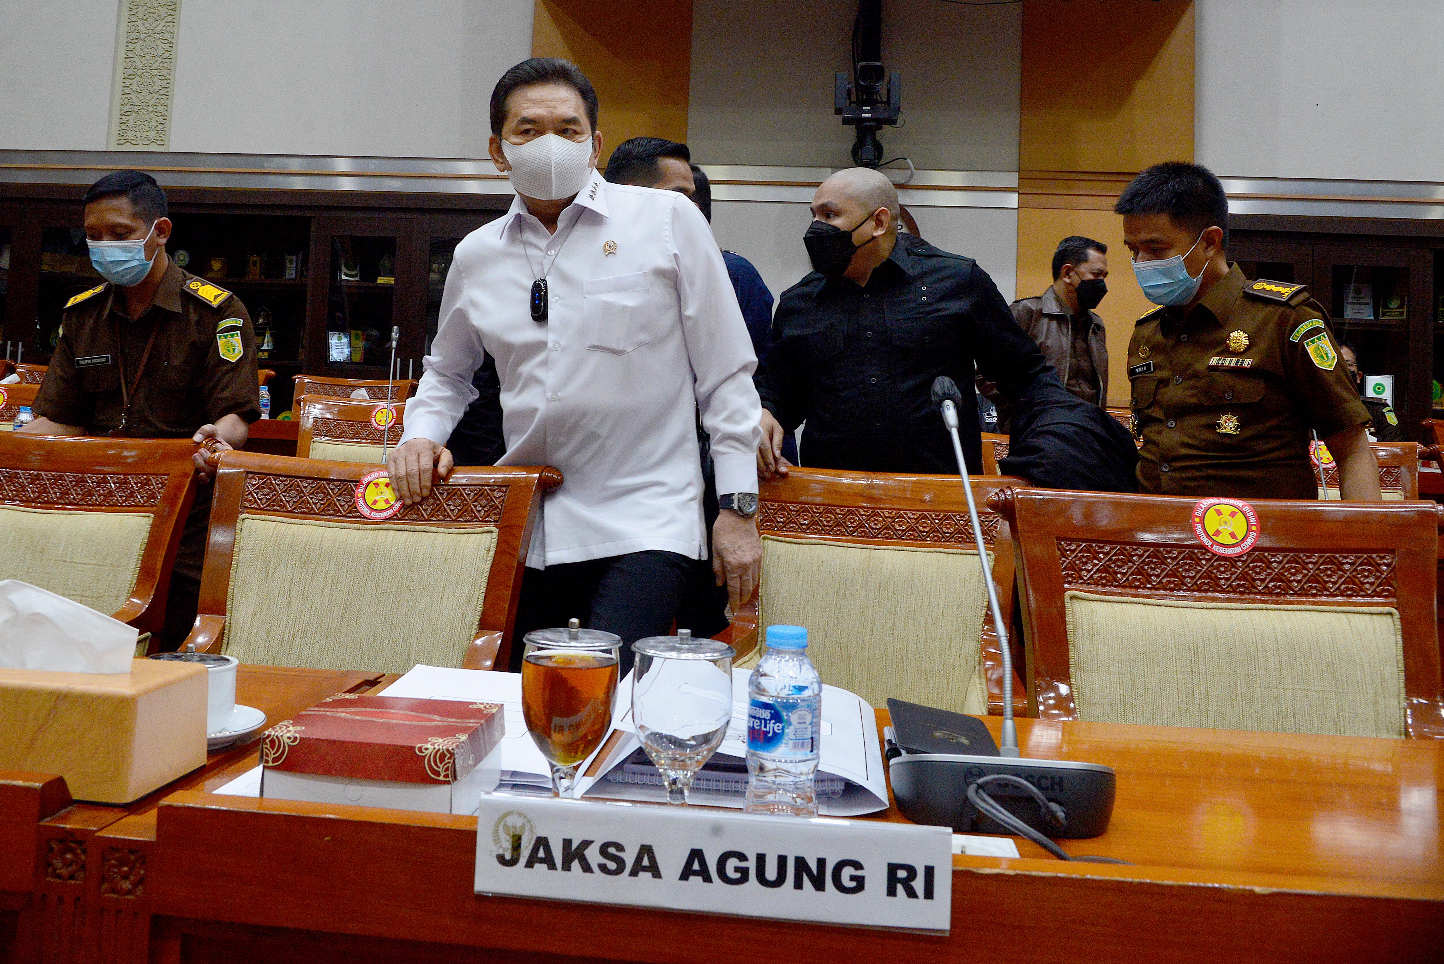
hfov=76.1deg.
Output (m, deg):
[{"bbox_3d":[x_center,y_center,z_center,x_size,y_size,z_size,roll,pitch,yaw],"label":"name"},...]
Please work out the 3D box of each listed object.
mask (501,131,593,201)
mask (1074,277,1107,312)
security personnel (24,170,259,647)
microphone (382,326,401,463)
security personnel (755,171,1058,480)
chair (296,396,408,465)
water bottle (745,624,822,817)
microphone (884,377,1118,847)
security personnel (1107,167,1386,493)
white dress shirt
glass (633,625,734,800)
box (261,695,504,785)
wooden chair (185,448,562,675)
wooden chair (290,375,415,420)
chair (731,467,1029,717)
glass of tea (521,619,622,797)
[{"bbox_3d":[-0.283,-0.510,1.494,0.150,0.115,0.085,3,4,-15],"label":"mask"},{"bbox_3d":[1.230,-0.622,3.055,0.130,0.110,0.090,3,10,-35],"label":"mask"},{"bbox_3d":[-1.307,0.147,2.039,0.530,1.675,0.420,3,0,-15],"label":"security personnel"},{"bbox_3d":[-0.934,-0.246,2.600,0.030,0.390,0.045,2,-2,0],"label":"microphone"},{"bbox_3d":[0.343,0.198,1.969,0.640,1.736,0.440,3,0,13],"label":"security personnel"},{"bbox_3d":[-1.085,0.259,2.860,0.620,1.050,0.620,3,0,-18],"label":"chair"},{"bbox_3d":[0.051,0.198,0.758,0.062,0.155,0.062,2,-2,0],"label":"water bottle"},{"bbox_3d":[0.256,0.095,0.899,0.205,0.414,0.250,3,0,3],"label":"microphone"},{"bbox_3d":[0.952,0.257,1.704,0.400,1.670,0.520,4,-2,-31],"label":"security personnel"},{"bbox_3d":[-0.254,-0.207,1.670,0.630,0.720,0.380,2,-2,12],"label":"white dress shirt"},{"bbox_3d":[-0.033,0.194,0.718,0.081,0.154,0.081,2,-2,0],"label":"glass"},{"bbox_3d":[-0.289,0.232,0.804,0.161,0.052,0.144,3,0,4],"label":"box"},{"bbox_3d":[-0.608,0.477,1.324,0.620,1.060,0.630,3,-2,-1],"label":"wooden chair"},{"bbox_3d":[-1.762,0.036,4.150,0.620,1.050,0.620,3,0,-3],"label":"wooden chair"},{"bbox_3d":[0.210,0.501,1.432,0.620,1.060,0.630,2,-2,14],"label":"chair"},{"bbox_3d":[-0.125,0.190,0.753,0.081,0.154,0.081,2,-2,0],"label":"glass of tea"}]

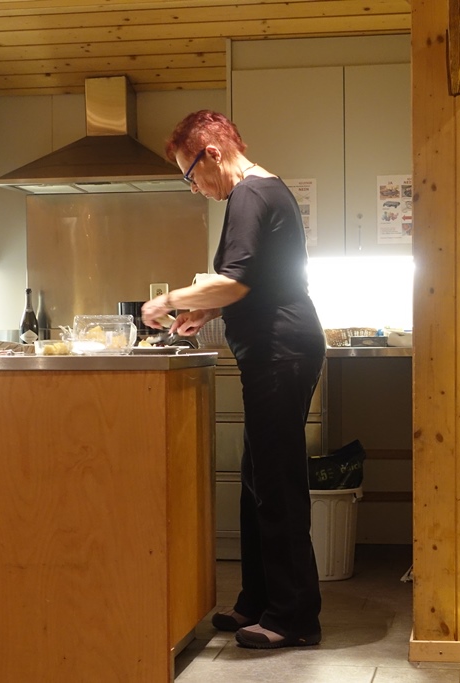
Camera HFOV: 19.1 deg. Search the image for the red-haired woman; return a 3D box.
[{"bbox_3d":[0.017,0.100,4.433,0.590,1.700,0.490,0,0,10],"label":"red-haired woman"}]

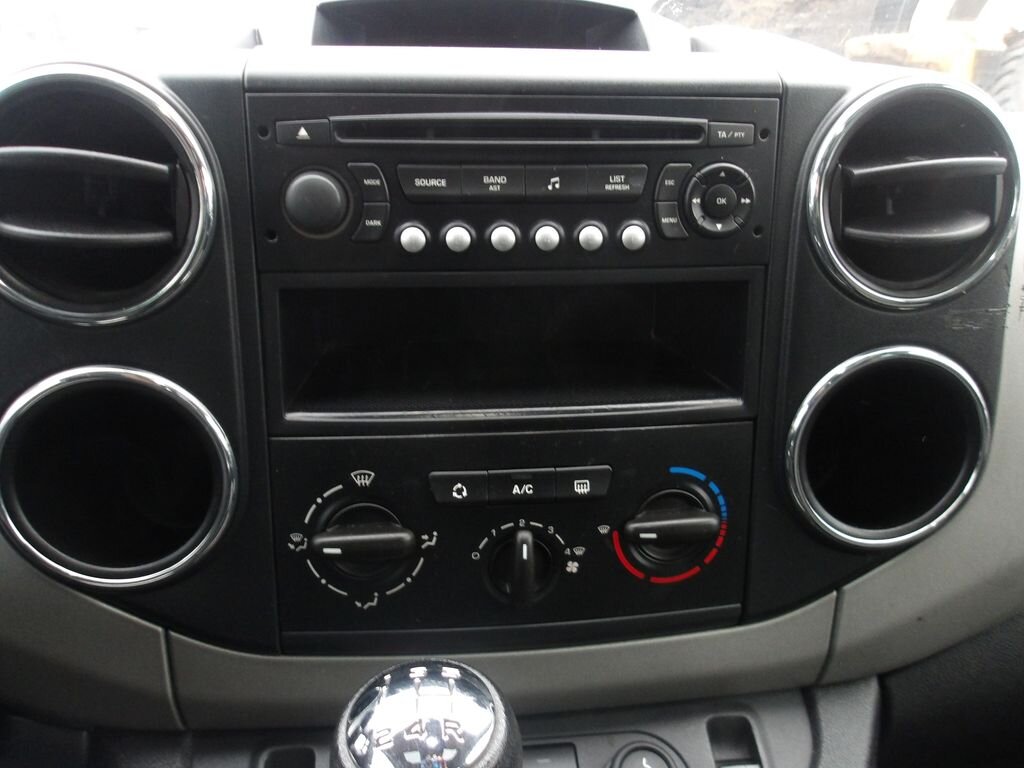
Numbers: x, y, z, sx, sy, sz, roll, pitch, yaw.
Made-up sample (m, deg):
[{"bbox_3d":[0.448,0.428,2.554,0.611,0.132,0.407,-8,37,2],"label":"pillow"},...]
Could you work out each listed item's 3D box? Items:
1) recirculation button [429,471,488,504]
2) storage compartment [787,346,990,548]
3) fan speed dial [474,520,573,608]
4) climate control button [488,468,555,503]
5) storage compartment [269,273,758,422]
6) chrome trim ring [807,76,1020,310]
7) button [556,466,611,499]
[{"bbox_3d":[-0.021,0.039,0.307,0.023,0.013,0.008,-1,14,-6],"label":"recirculation button"},{"bbox_3d":[0.147,0.019,0.351,0.084,0.084,0.071,-1,14,-6],"label":"storage compartment"},{"bbox_3d":[0.004,0.074,0.311,0.031,0.032,0.018,-1,14,-6],"label":"fan speed dial"},{"bbox_3d":[0.004,0.039,0.310,0.026,0.013,0.008,-1,14,-6],"label":"climate control button"},{"bbox_3d":[-0.004,-0.027,0.360,0.185,0.059,0.131,-1,14,-6],"label":"storage compartment"},{"bbox_3d":[0.147,-0.074,0.314,0.084,0.084,0.041,-1,14,-6],"label":"chrome trim ring"},{"bbox_3d":[0.028,0.038,0.313,0.022,0.013,0.008,-1,14,-6],"label":"button"}]

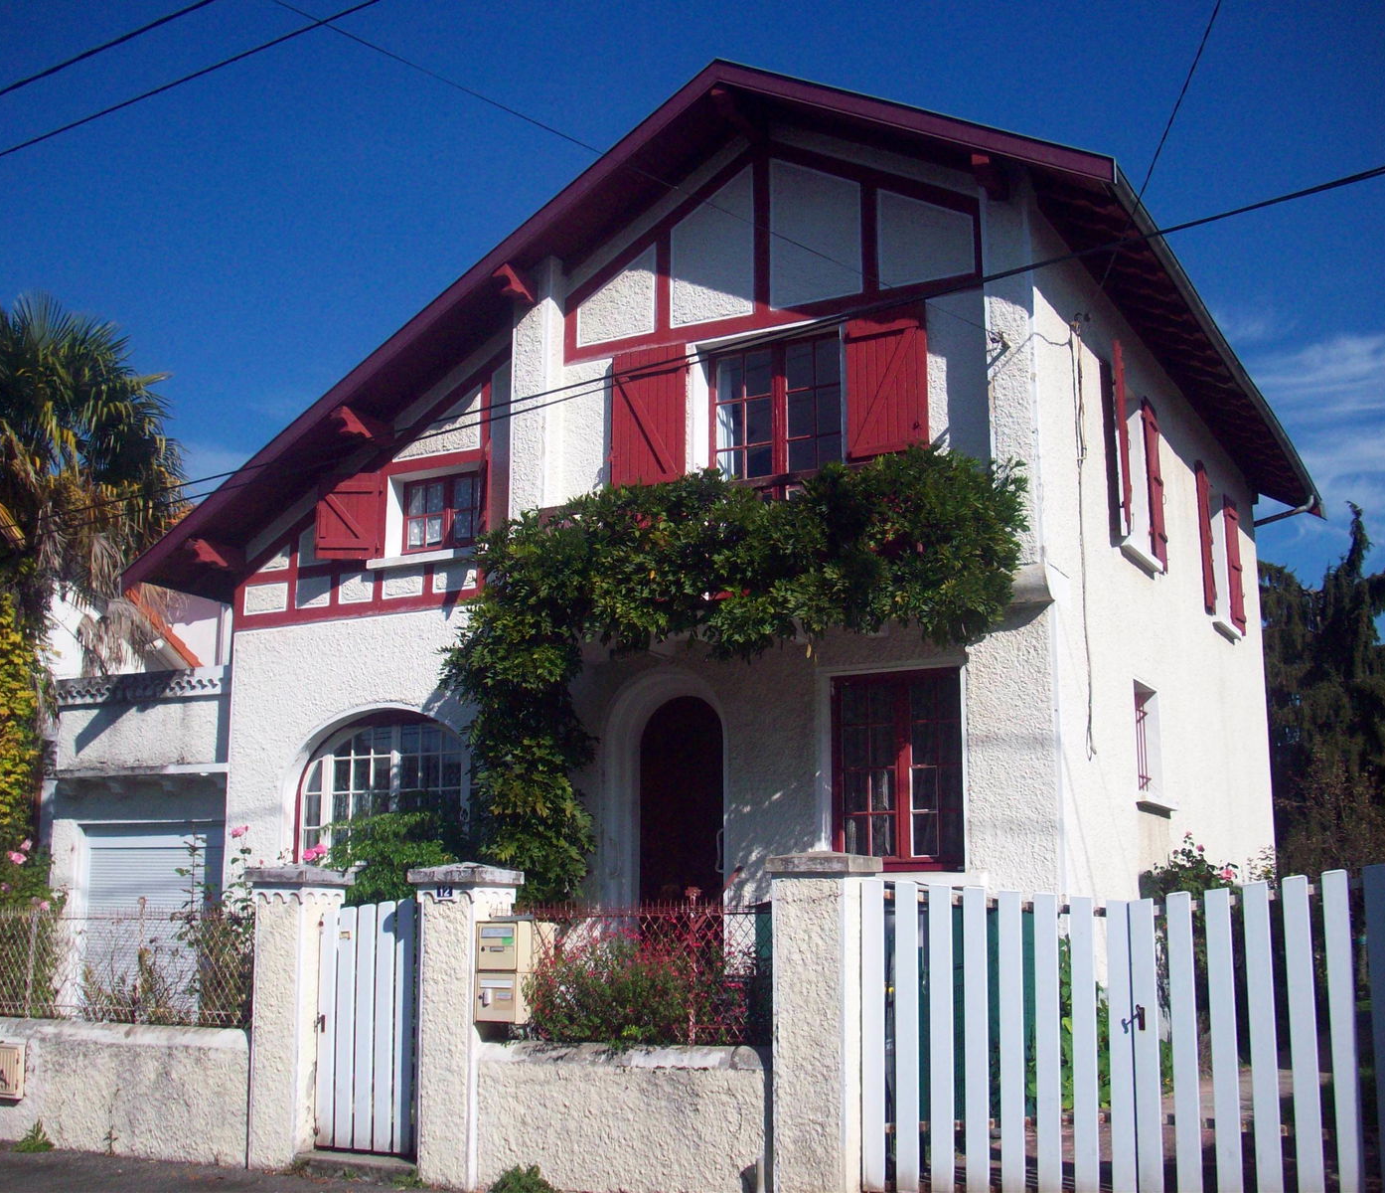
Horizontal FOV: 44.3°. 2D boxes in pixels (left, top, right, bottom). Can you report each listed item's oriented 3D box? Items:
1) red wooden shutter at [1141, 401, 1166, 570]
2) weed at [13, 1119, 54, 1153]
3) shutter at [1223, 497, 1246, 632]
[{"bbox_3d":[4.588,-1.083,16.826,0.060,1.550,0.670,-6,-13,27],"label":"red wooden shutter"},{"bbox_3d":[-4.397,3.568,11.300,0.330,0.220,0.220,-6,-13,27],"label":"weed"},{"bbox_3d":[6.528,-0.354,20.462,0.060,1.530,0.680,-6,-13,27],"label":"shutter"}]

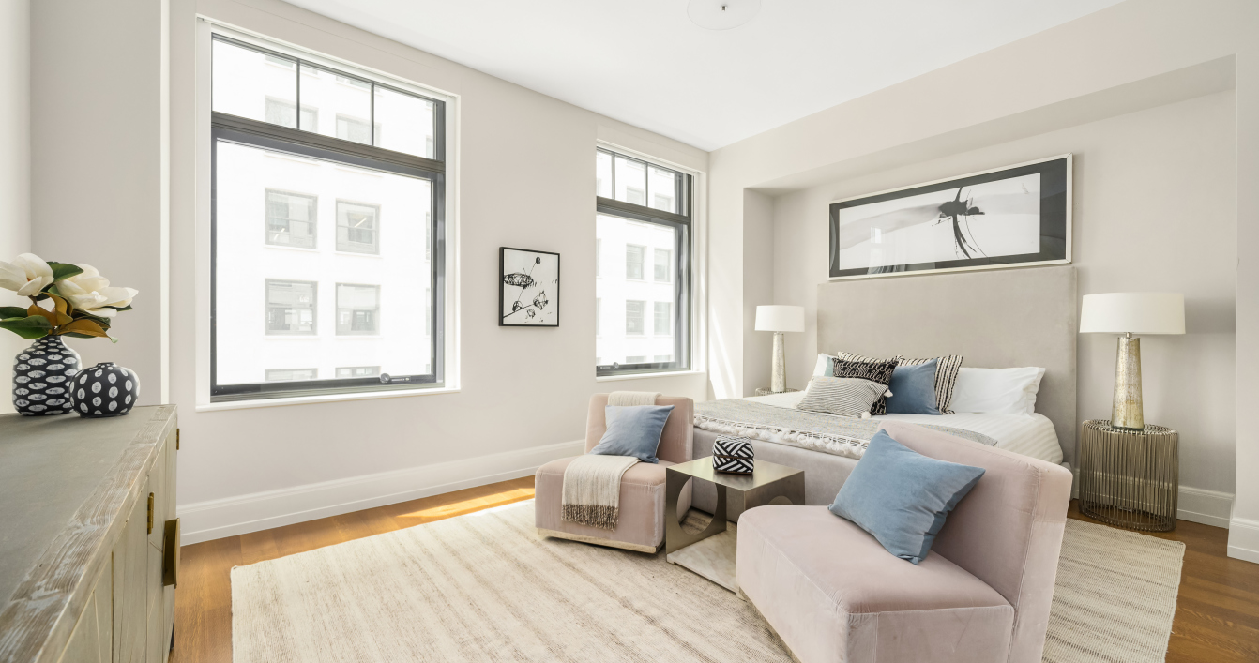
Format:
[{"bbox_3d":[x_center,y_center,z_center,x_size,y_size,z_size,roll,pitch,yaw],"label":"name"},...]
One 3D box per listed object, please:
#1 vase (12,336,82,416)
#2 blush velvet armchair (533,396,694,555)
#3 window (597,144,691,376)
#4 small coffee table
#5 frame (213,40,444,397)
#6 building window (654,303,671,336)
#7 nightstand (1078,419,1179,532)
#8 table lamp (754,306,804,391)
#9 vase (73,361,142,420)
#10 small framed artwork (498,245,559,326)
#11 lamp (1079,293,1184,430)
[{"bbox_3d":[-2.020,0.149,1.701,0.157,0.275,0.157,0,0,-40],"label":"vase"},{"bbox_3d":[-0.047,0.813,3.181,0.757,0.768,0.885,0,0,20],"label":"blush velvet armchair"},{"bbox_3d":[0.149,-0.657,5.085,1.350,2.170,0.120,0,0,-40],"label":"window"},{"bbox_3d":[0.540,0.964,2.537,0.488,0.495,0.488,0,0,-40],"label":"small coffee table"},{"bbox_3d":[-2.011,-0.676,3.419,1.385,2.222,0.140,0,0,-40],"label":"frame"},{"bbox_3d":[2.035,-0.770,30.692,1.450,2.095,0.200,0,0,-40],"label":"building window"},{"bbox_3d":[3.220,0.913,3.170,0.442,0.584,0.442,0,0,-40],"label":"nightstand"},{"bbox_3d":[1.579,0.186,5.095,0.485,0.885,0.485,0,0,-40],"label":"table lamp"},{"bbox_3d":[-1.781,0.196,1.668,0.161,0.178,0.161,0,0,0],"label":"vase"},{"bbox_3d":[-0.827,-0.357,4.106,0.540,0.635,0.040,0,0,-40],"label":"small framed artwork"},{"bbox_3d":[3.246,0.201,3.179,0.482,0.872,0.482,0,0,-40],"label":"lamp"}]

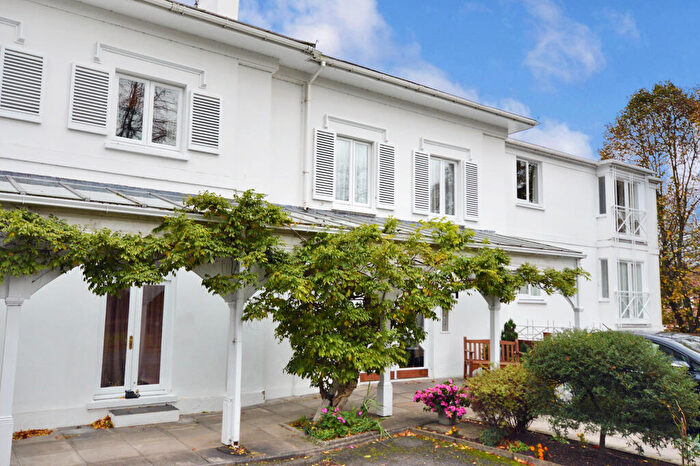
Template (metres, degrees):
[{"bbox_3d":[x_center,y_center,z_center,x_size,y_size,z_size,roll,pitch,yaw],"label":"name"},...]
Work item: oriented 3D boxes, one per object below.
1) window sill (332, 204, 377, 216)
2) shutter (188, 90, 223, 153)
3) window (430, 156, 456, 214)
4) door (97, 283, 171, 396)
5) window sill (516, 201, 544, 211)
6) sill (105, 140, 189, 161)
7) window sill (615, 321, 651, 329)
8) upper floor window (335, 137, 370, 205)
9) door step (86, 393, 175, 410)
[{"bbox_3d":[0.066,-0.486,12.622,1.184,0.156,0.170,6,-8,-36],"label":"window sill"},{"bbox_3d":[-2.606,-1.964,10.466,0.579,1.083,0.060,6,-8,-36],"label":"shutter"},{"bbox_3d":[2.276,-1.109,14.514,1.061,1.466,0.120,6,-8,-36],"label":"window"},{"bbox_3d":[-3.382,1.637,9.237,1.111,1.770,0.108,6,-9,-35],"label":"door"},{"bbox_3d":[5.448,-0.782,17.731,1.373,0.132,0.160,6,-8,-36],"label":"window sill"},{"bbox_3d":[-3.314,-1.311,9.524,1.318,0.101,0.180,6,-9,-35],"label":"sill"},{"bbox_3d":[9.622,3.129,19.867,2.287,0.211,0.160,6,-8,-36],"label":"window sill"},{"bbox_3d":[0.032,-1.319,12.876,1.043,1.516,0.120,6,-8,-36],"label":"upper floor window"},{"bbox_3d":[-3.348,2.589,9.015,1.328,0.143,0.216,6,-9,-35],"label":"door step"}]

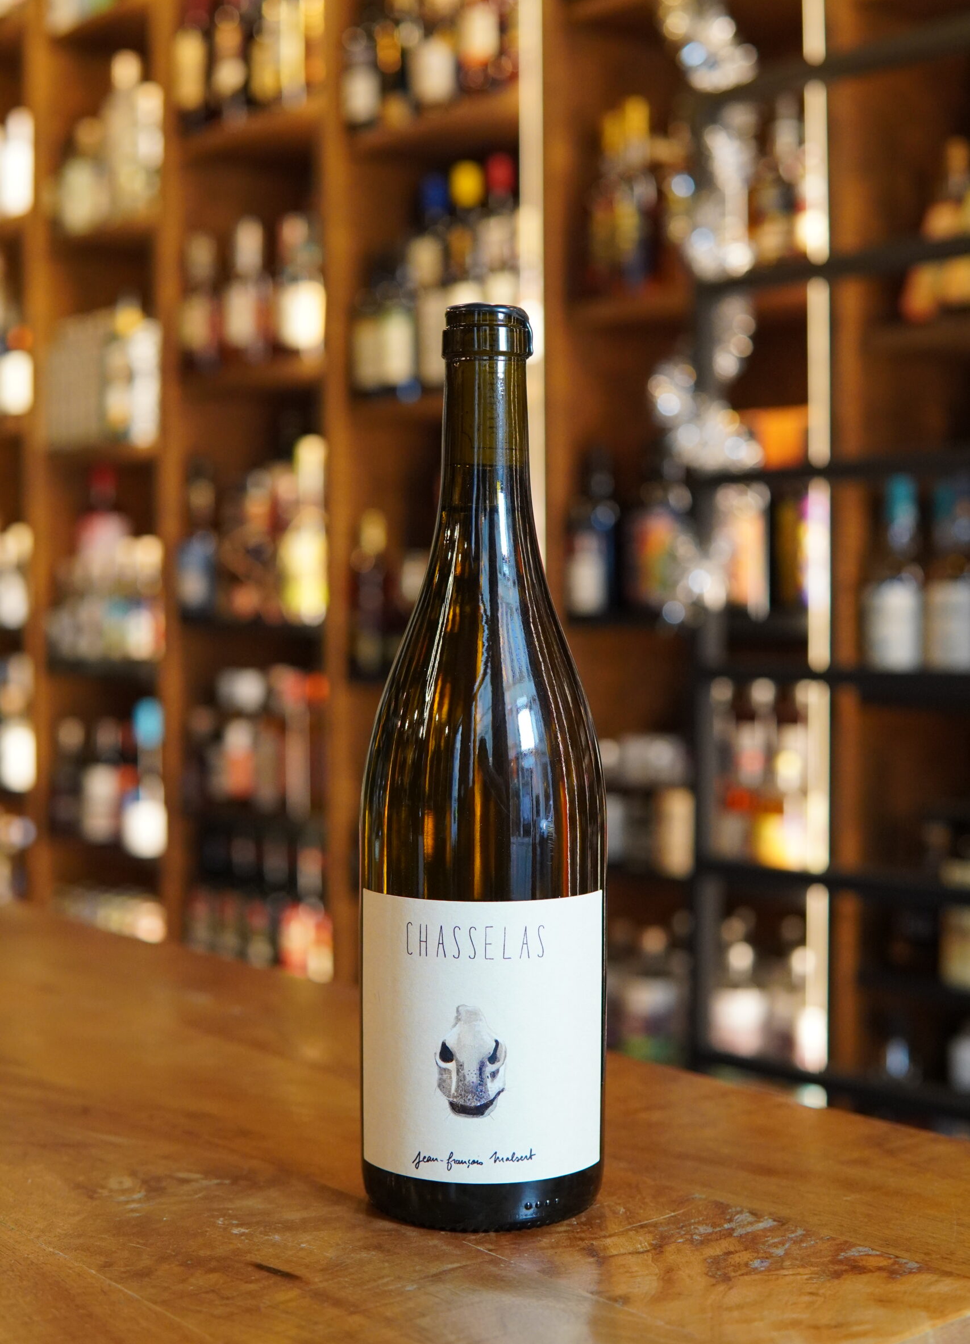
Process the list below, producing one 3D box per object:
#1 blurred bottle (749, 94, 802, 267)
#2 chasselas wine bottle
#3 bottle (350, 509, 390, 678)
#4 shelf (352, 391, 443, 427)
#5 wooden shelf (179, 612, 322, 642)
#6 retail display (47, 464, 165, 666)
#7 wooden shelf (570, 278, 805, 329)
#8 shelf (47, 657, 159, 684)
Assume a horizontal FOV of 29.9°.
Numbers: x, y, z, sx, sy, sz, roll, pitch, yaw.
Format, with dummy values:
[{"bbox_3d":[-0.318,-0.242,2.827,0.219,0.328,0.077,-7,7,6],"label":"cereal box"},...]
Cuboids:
[{"bbox_3d":[0.395,-0.663,2.468,0.072,0.255,0.072,0,0,0],"label":"blurred bottle"},{"bbox_3d":[0.000,0.030,0.612,0.082,0.300,0.082,0,0,4],"label":"chasselas wine bottle"},{"bbox_3d":[-0.200,-0.137,3.163,0.074,0.285,0.074,0,0,0],"label":"bottle"},{"bbox_3d":[0.008,-0.409,2.853,0.230,0.030,0.410,-1,1,-44],"label":"shelf"},{"bbox_3d":[-0.315,-0.081,3.254,0.260,0.035,0.421,-2,2,-42],"label":"wooden shelf"},{"bbox_3d":[-0.671,-0.201,3.634,0.210,0.355,0.400,-2,2,-42],"label":"retail display"},{"bbox_3d":[0.354,-0.496,2.505,0.260,0.035,0.416,-2,2,-42],"label":"wooden shelf"},{"bbox_3d":[-0.648,-0.006,3.623,0.260,0.035,0.401,-2,2,-42],"label":"shelf"}]

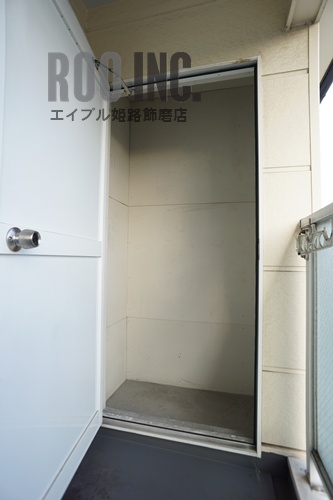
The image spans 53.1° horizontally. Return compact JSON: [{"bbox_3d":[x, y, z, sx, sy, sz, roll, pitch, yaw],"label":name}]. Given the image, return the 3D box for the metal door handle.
[{"bbox_3d":[-0.369,-0.026,0.877,0.061,0.066,0.066,0,-1,5],"label":"metal door handle"}]

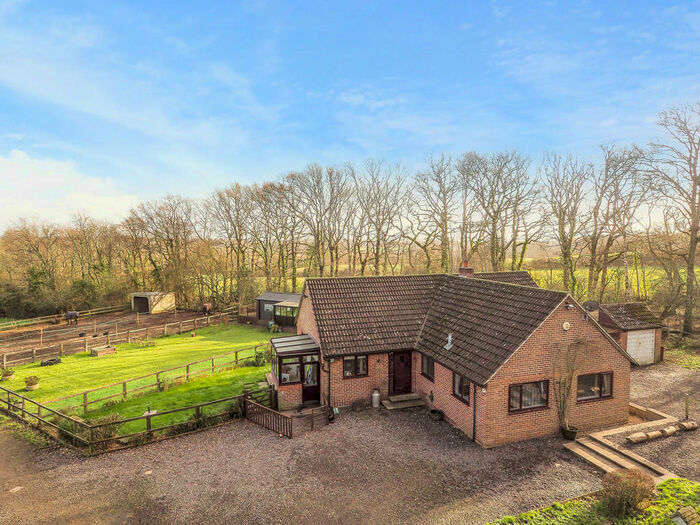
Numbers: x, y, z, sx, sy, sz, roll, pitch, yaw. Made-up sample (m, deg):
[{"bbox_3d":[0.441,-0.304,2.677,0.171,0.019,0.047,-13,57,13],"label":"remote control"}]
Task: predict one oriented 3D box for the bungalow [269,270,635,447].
[{"bbox_3d":[4.448,3.618,18.800,16.350,5.434,12.119,-1,3,-18],"label":"bungalow"}]

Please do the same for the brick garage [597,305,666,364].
[{"bbox_3d":[17.138,4.335,23.173,3.503,3.340,3.493,-1,3,-18],"label":"brick garage"}]

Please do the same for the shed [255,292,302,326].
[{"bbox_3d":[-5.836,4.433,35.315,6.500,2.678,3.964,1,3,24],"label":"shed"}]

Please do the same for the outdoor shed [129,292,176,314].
[{"bbox_3d":[-22.761,4.535,42.140,3.450,2.220,3.000,1,3,26],"label":"outdoor shed"}]

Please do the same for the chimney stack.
[{"bbox_3d":[6.313,0.455,19.821,0.580,1.139,0.700,-1,3,-18],"label":"chimney stack"}]

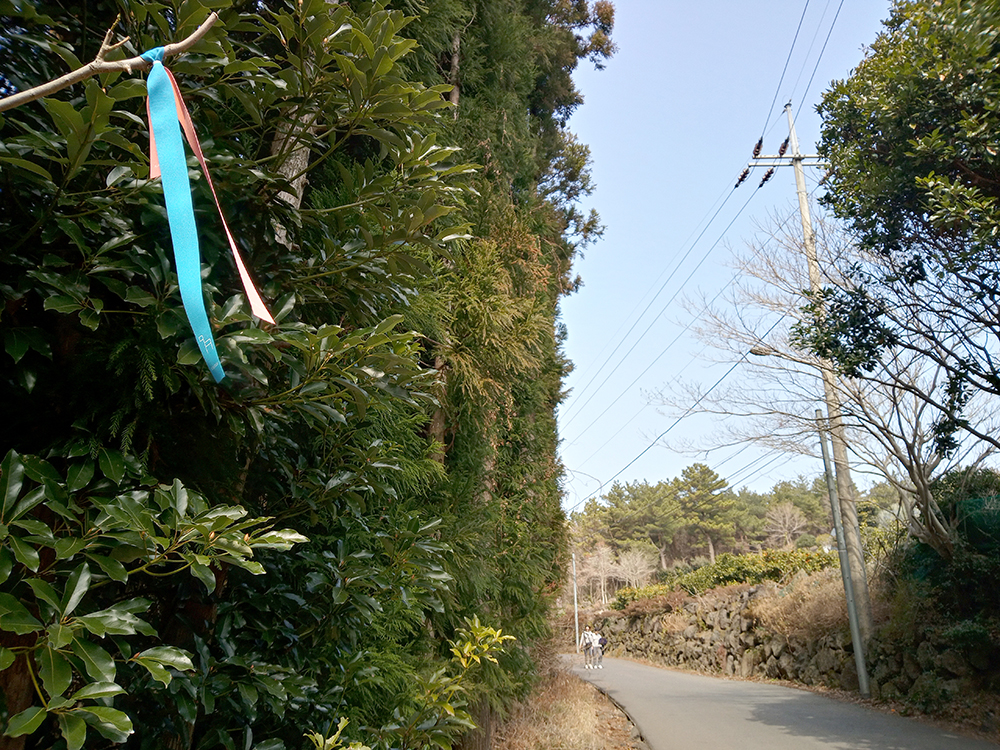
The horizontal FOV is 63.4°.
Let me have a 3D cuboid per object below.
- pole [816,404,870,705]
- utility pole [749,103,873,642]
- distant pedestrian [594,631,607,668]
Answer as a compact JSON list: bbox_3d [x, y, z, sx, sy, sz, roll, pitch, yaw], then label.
[{"bbox_3d":[6.947,3.482,16.467,0.170,5.750,0.170,-3,-17,0],"label":"pole"},{"bbox_3d":[8.039,-0.744,20.080,2.350,14.030,0.480,-1,-17,0],"label":"utility pole"},{"bbox_3d":[4.074,11.133,32.956,0.520,1.580,0.360,-2,-17,2],"label":"distant pedestrian"}]

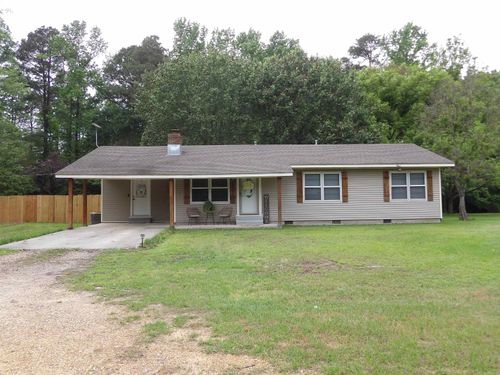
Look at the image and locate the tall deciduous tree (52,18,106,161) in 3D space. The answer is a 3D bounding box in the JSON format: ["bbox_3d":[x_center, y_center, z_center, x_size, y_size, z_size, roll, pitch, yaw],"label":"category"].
[{"bbox_3d":[-15.476,-6.283,36.703,4.941,18.004,4.941,-1,-2,-4],"label":"tall deciduous tree"}]

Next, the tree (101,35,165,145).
[{"bbox_3d":[-11.211,-6.017,38.712,6.172,17.487,6.172,-1,-2,-4],"label":"tree"}]

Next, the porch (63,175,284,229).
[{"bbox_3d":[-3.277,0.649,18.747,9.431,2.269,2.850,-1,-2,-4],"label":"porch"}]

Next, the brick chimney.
[{"bbox_3d":[-3.925,-2.342,21.374,0.762,1.331,0.700,-1,-2,-4],"label":"brick chimney"}]

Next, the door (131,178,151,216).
[{"bbox_3d":[-5.483,0.436,20.396,0.914,2.000,0.100,-1,-2,-4],"label":"door"}]

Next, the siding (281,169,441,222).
[{"bbox_3d":[5.481,0.403,19.829,7.962,2.658,0.400,-1,-2,-4],"label":"siding"}]

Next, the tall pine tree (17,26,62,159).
[{"bbox_3d":[-20.174,-6.342,38.697,4.436,18.381,4.436,-1,-2,-4],"label":"tall pine tree"}]

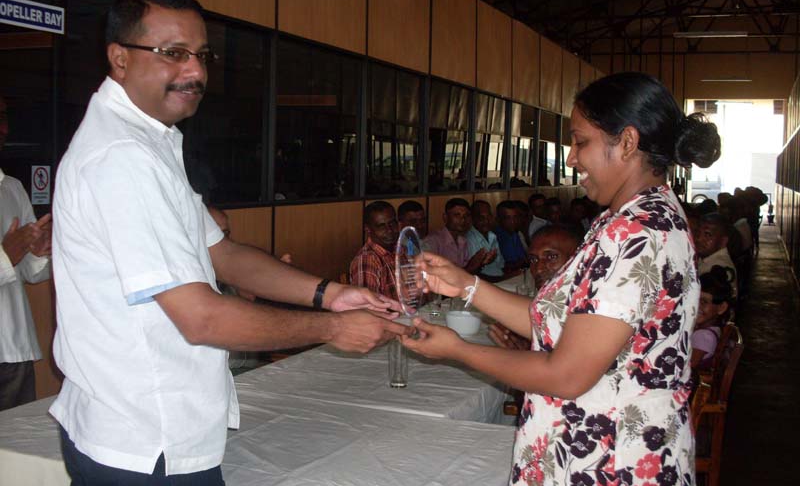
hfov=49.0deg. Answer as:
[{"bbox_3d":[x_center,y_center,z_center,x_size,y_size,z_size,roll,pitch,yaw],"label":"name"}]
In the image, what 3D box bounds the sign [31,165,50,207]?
[{"bbox_3d":[-1.421,-0.229,3.482,0.008,0.153,0.097,4,5,23],"label":"sign"}]

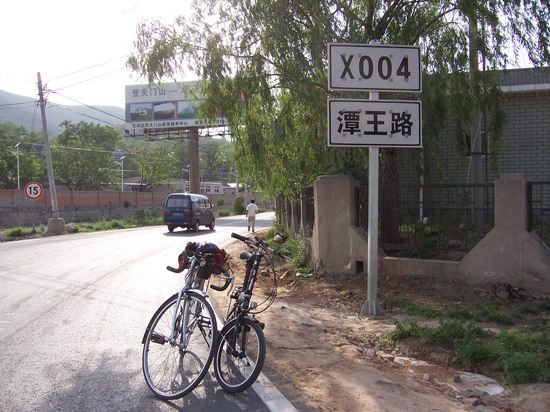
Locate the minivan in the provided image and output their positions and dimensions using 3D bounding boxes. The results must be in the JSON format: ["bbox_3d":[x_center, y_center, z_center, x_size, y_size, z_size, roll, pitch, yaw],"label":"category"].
[{"bbox_3d":[-4.400,0.360,27.400,1.520,1.870,3.700,0,1,11],"label":"minivan"}]

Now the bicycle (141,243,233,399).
[{"bbox_3d":[-0.630,0.730,3.840,0.520,0.950,1.650,5,1,-5],"label":"bicycle"}]

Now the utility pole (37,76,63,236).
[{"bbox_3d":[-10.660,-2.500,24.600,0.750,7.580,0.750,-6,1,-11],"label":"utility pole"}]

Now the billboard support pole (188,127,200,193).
[{"bbox_3d":[-10.600,-4.800,69.000,1.270,11.400,1.270,0,1,0],"label":"billboard support pole"}]

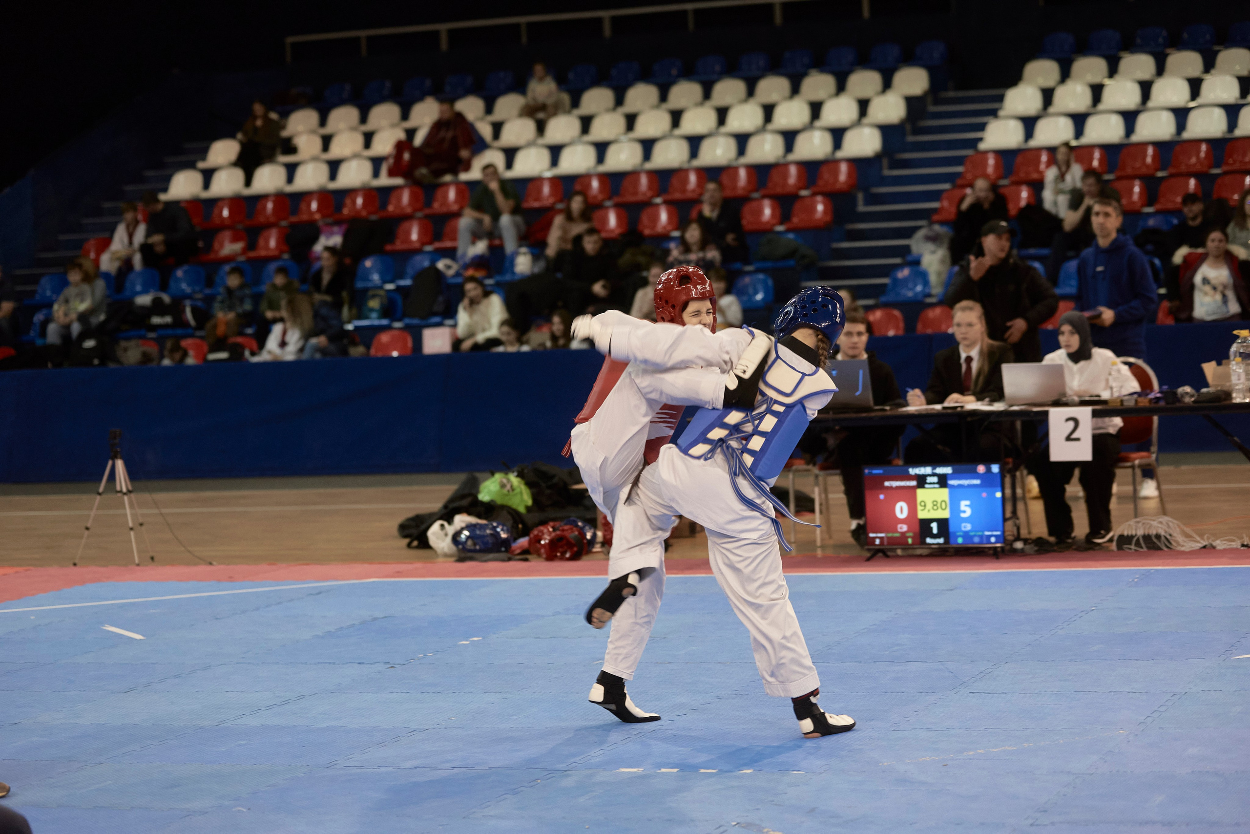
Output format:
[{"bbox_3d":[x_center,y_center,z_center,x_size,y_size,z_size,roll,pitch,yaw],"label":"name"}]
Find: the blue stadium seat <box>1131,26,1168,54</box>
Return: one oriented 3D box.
[{"bbox_3d":[5.420,-3.892,32.202,0.397,0.299,0.372,-2,3,19],"label":"blue stadium seat"}]

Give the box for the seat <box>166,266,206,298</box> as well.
[{"bbox_3d":[-4.058,-1.246,28.748,0.410,0.310,0.370,-2,3,20],"label":"seat"}]

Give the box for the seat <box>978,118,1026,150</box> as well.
[{"bbox_3d":[3.567,-2.699,29.764,0.397,0.299,0.372,-2,3,19],"label":"seat"}]

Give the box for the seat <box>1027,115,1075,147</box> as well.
[{"bbox_3d":[4.000,-2.650,29.186,0.400,0.315,0.370,-2,3,20],"label":"seat"}]

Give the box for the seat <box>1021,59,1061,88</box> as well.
[{"bbox_3d":[4.094,-3.378,30.715,0.410,0.310,0.370,-2,3,20],"label":"seat"}]

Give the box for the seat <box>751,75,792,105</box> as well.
[{"bbox_3d":[1.509,-3.405,32.583,0.397,0.299,0.372,-2,3,19],"label":"seat"}]

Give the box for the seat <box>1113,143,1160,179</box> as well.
[{"bbox_3d":[4.702,-2.350,28.735,0.410,0.320,0.380,-2,3,19],"label":"seat"}]

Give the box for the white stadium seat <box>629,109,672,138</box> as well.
[{"bbox_3d":[0.278,-3.257,34.783,0.400,0.305,0.390,-2,3,20],"label":"white stadium seat"}]

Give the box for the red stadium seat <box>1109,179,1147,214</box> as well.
[{"bbox_3d":[4.775,-2.110,29.910,0.400,0.305,0.390,-2,3,20],"label":"red stadium seat"}]

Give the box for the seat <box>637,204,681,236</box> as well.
[{"bbox_3d":[0.280,-1.795,28.663,0.410,0.315,0.390,-2,3,18],"label":"seat"}]

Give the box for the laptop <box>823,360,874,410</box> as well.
[{"bbox_3d":[1.160,-0.169,16.493,0.360,0.250,0.320,-1,3,25],"label":"laptop"}]

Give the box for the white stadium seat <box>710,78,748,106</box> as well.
[{"bbox_3d":[1.090,-3.429,33.039,0.410,0.320,0.380,-2,3,19],"label":"white stadium seat"}]

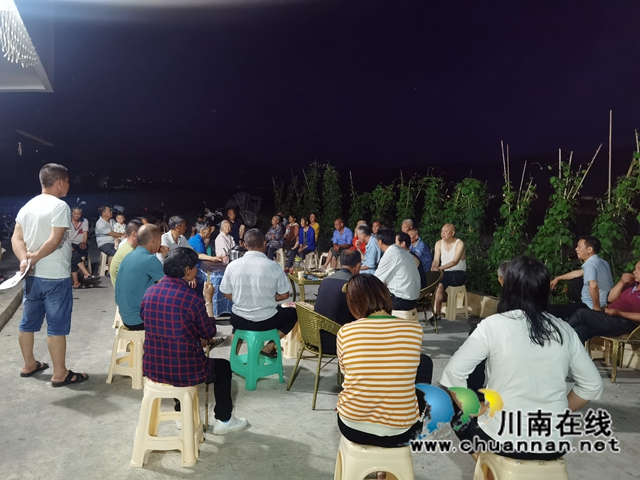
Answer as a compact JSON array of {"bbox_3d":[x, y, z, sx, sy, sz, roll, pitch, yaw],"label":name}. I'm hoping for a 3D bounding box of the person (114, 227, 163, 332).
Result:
[{"bbox_3d":[-1.305,0.503,4.196,0.520,1.270,0.820,5,5,38],"label":"person"}]

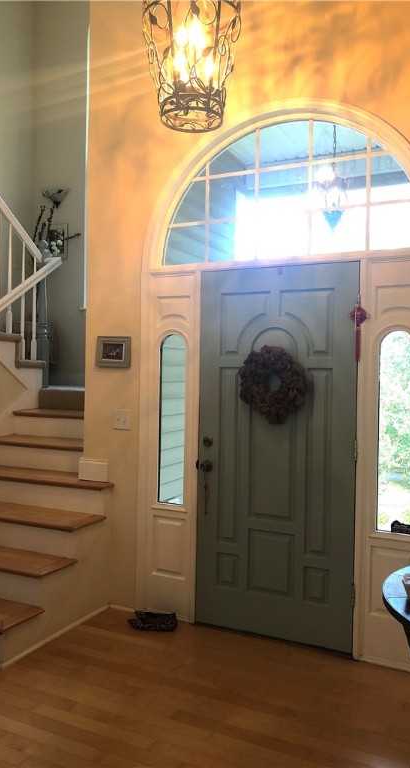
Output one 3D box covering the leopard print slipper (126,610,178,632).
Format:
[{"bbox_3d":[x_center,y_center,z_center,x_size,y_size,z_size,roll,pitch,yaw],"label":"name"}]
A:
[{"bbox_3d":[-0.295,1.355,3.576,0.265,0.062,0.175,1,1,16],"label":"leopard print slipper"}]

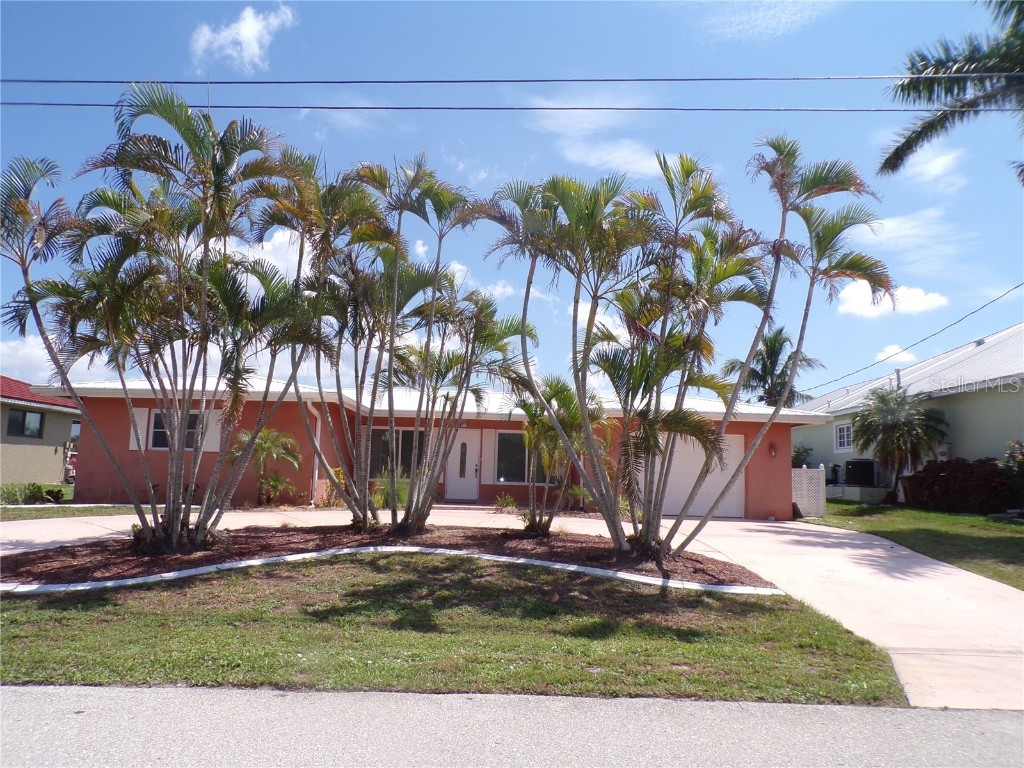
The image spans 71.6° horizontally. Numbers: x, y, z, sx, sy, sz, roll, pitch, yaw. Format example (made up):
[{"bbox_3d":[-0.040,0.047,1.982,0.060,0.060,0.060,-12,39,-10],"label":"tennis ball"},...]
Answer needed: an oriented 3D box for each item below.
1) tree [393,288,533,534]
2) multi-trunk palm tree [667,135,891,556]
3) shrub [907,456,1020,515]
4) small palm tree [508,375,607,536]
[{"bbox_3d":[-0.920,0.440,13.250,2.600,4.500,2.350,1,-6,0],"label":"tree"},{"bbox_3d":[4.359,-0.737,11.659,3.640,6.880,2.500,1,-6,0],"label":"multi-trunk palm tree"},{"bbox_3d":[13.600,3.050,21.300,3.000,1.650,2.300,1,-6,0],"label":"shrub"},{"bbox_3d":[0.860,1.300,13.350,1.830,2.980,1.750,1,-6,0],"label":"small palm tree"}]

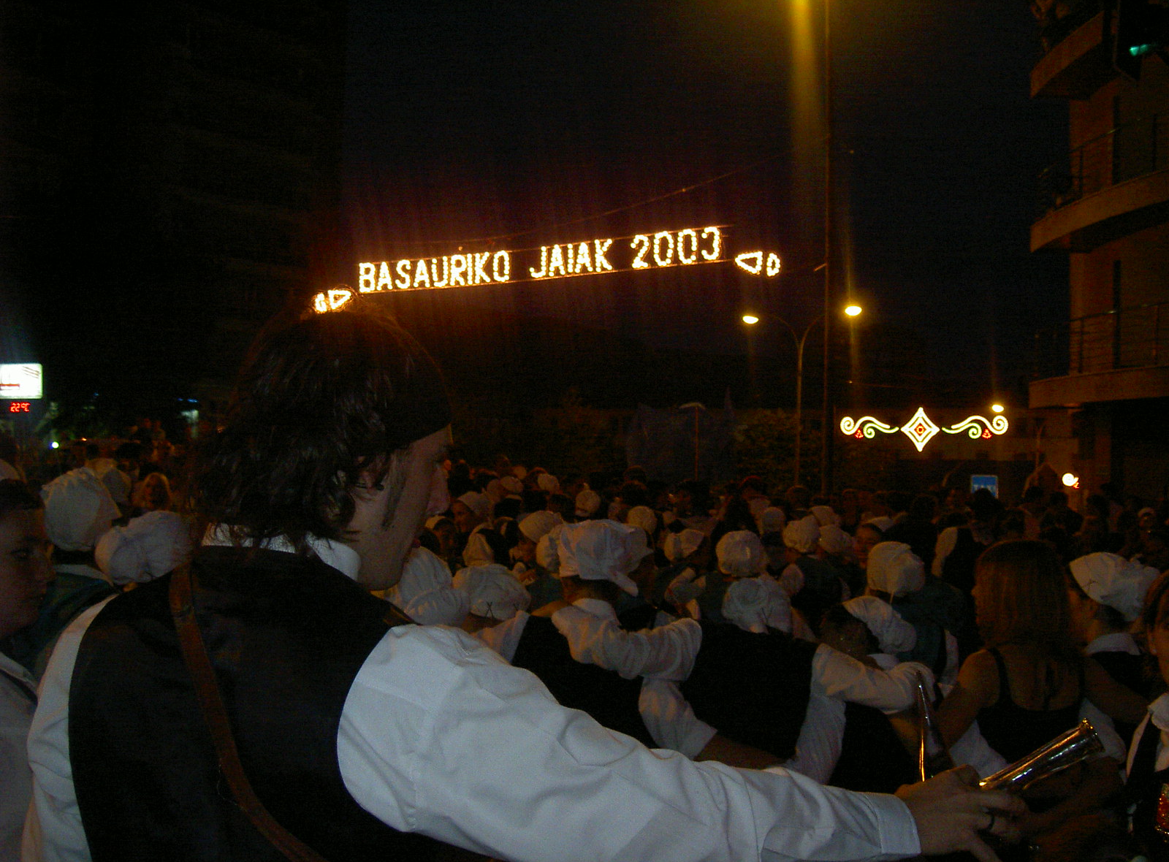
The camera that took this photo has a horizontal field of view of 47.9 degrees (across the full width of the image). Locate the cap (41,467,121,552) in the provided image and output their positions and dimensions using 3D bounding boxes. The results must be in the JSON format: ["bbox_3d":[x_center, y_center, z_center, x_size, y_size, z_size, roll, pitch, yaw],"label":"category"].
[{"bbox_3d":[-1.415,0.221,3.700,0.220,0.225,0.230,1,-2,0],"label":"cap"}]

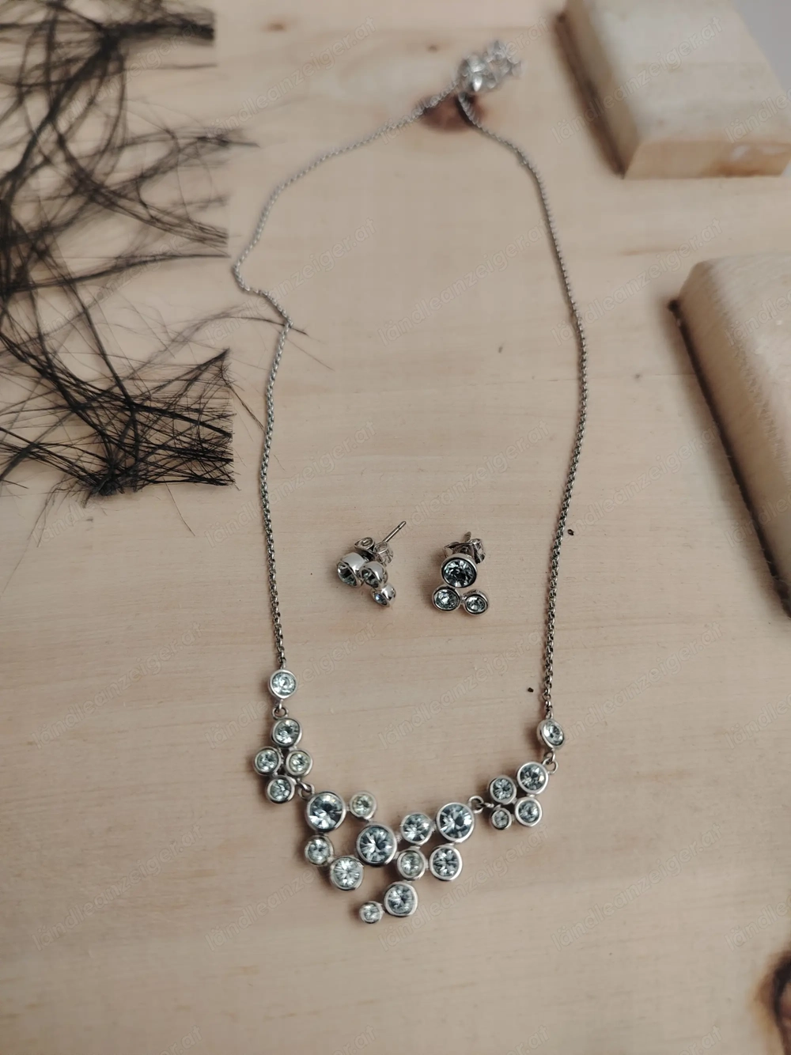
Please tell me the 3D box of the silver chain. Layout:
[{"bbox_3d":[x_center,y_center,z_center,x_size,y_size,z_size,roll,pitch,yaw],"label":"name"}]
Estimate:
[{"bbox_3d":[0.002,-0.049,0.162,0.077,0.004,0.187,-4,61,-4],"label":"silver chain"}]

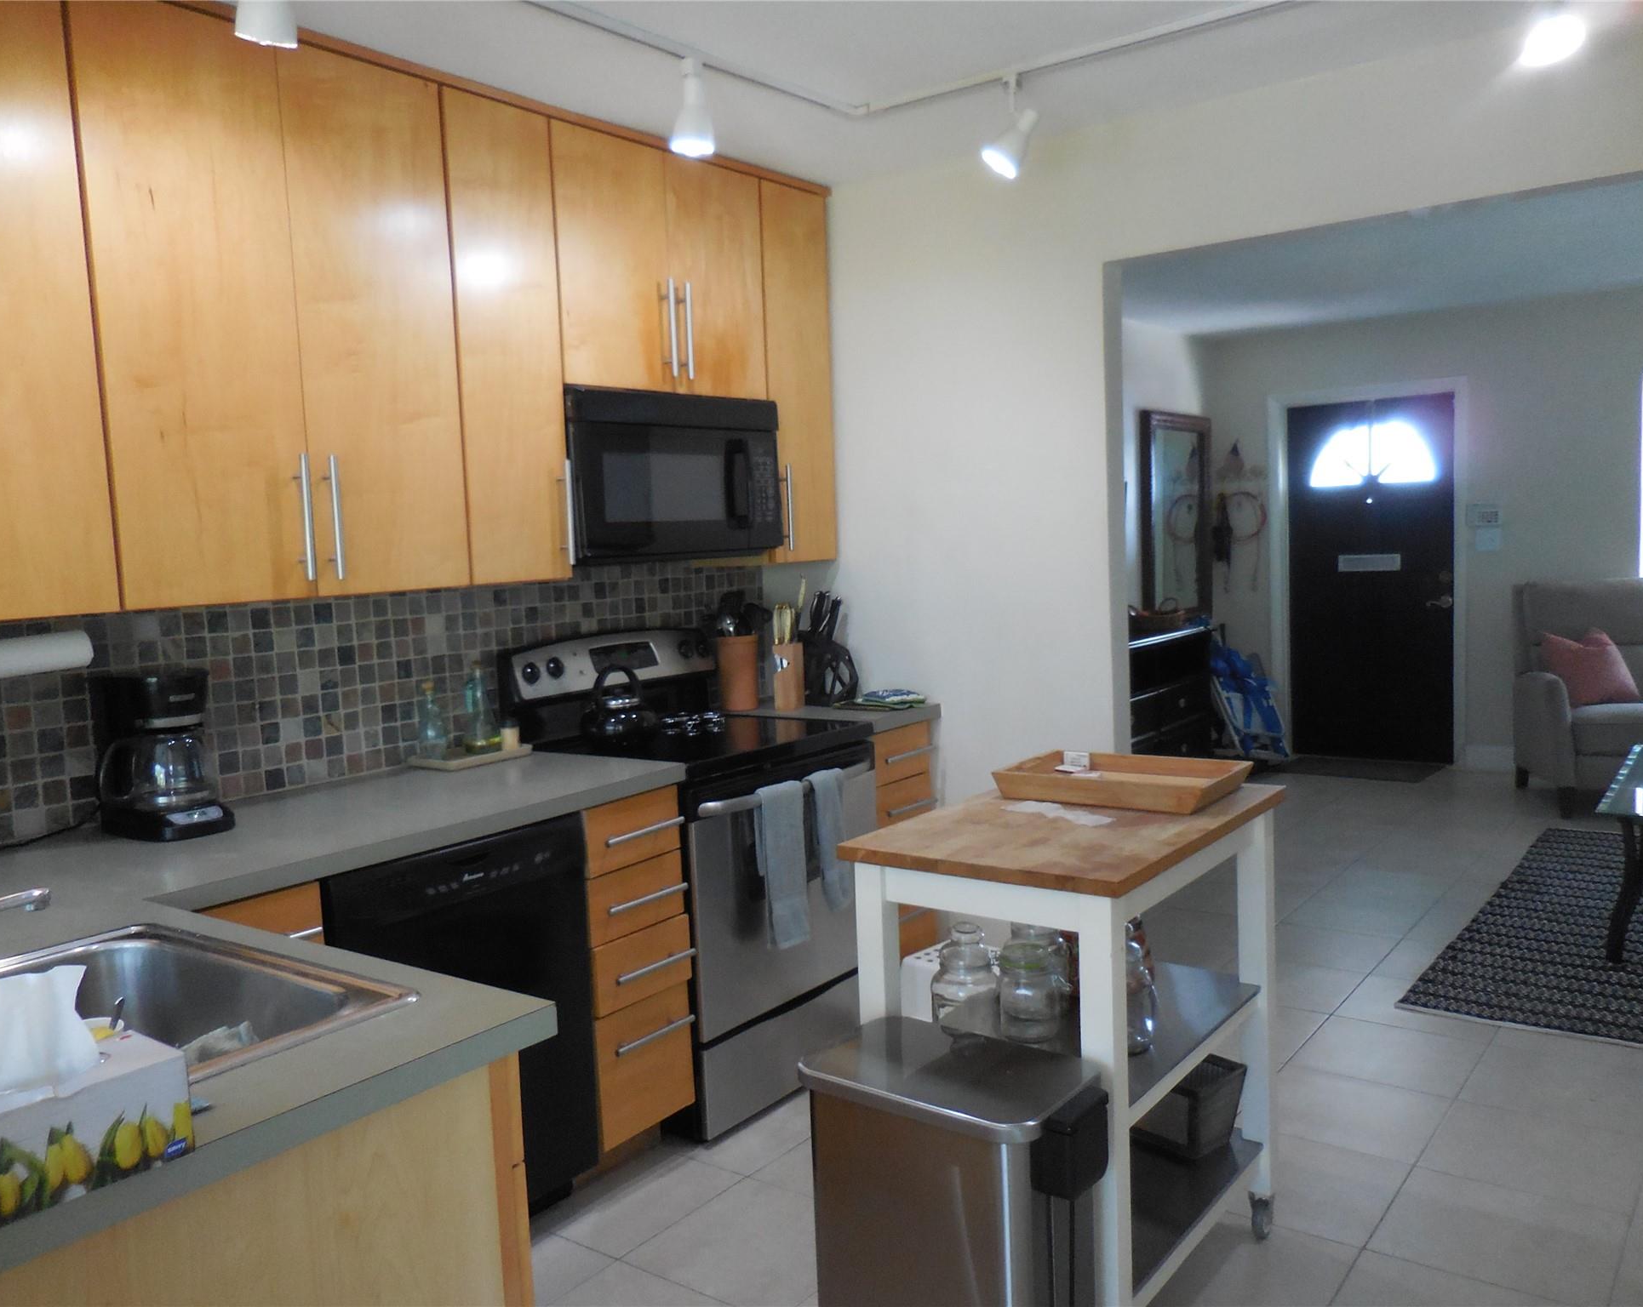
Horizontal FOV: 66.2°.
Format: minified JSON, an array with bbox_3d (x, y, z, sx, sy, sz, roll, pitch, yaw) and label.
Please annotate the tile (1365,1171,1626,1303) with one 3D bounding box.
[{"bbox_3d":[1.332,1.146,2.481,0.401,0.012,0.398,1,6,38],"label":"tile"}]

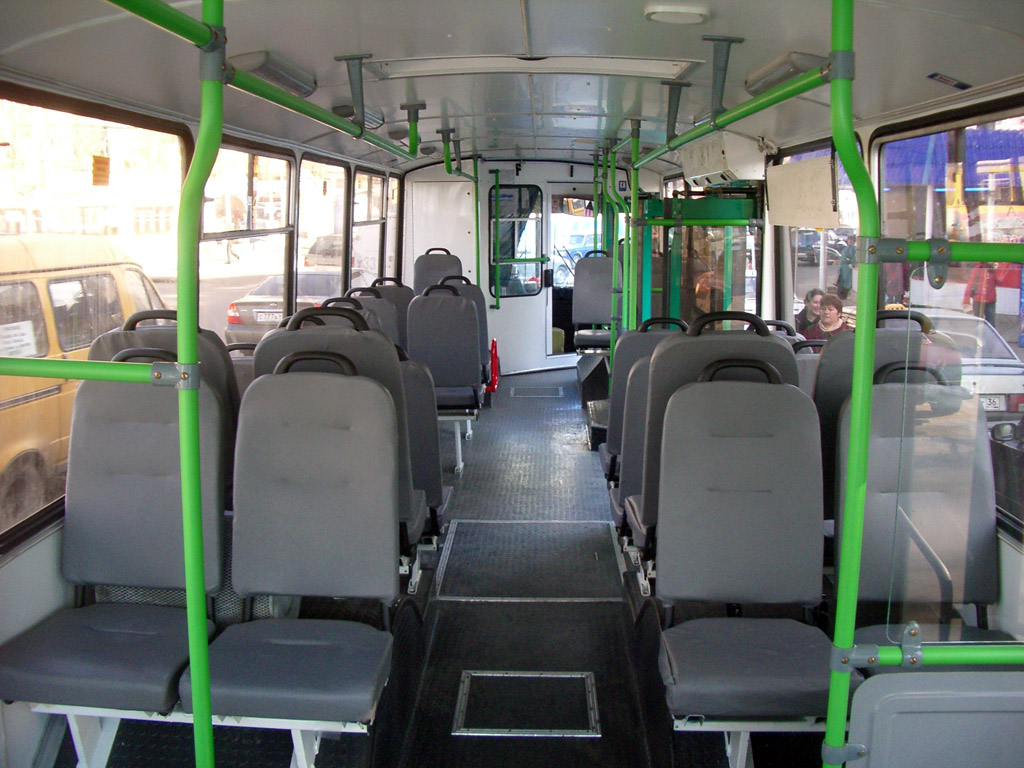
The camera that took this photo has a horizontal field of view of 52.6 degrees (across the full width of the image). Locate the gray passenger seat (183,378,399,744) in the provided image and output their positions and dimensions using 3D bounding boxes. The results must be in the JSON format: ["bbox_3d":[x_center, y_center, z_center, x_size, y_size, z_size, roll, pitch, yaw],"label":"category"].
[{"bbox_3d":[-0.505,0.338,2.517,0.457,0.761,0.700,0,10,1],"label":"gray passenger seat"}]

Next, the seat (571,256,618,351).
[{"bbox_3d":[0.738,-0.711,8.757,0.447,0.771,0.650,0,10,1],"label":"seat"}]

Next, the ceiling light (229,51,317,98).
[{"bbox_3d":[-0.697,-0.891,2.989,0.140,0.075,0.580,1,10,1],"label":"ceiling light"}]

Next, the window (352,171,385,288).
[{"bbox_3d":[-1.048,-1.058,7.727,0.050,1.058,1.496,0,9,1],"label":"window"}]

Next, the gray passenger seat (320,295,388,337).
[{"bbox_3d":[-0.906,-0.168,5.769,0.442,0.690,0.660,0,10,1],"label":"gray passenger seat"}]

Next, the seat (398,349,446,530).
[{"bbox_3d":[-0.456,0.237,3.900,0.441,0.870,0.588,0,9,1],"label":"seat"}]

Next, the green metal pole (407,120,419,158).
[{"bbox_3d":[-0.403,-0.989,4.197,0.041,0.157,0.046,0,10,1],"label":"green metal pole"}]

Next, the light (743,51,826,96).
[{"bbox_3d":[0.768,-0.852,2.898,0.122,0.056,0.599,8,10,0],"label":"light"}]

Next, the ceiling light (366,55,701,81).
[{"bbox_3d":[0.066,-0.938,3.094,0.959,0.045,0.386,0,10,1],"label":"ceiling light"}]

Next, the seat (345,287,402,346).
[{"bbox_3d":[-0.823,-0.213,5.987,0.420,0.730,0.570,1,10,1],"label":"seat"}]

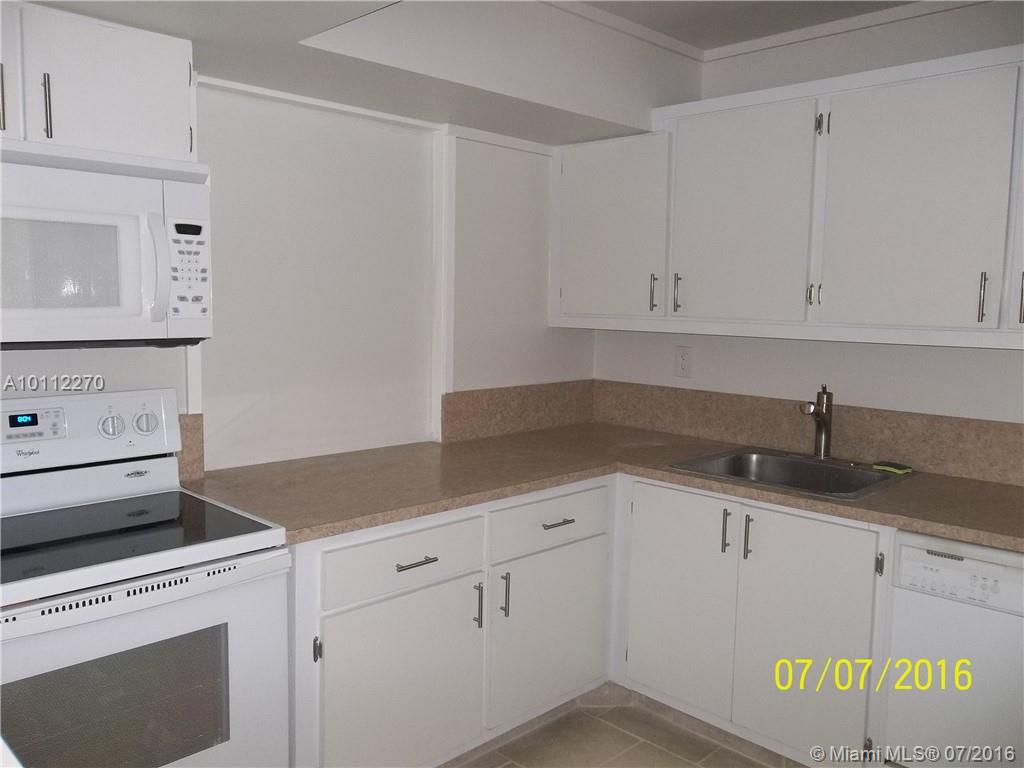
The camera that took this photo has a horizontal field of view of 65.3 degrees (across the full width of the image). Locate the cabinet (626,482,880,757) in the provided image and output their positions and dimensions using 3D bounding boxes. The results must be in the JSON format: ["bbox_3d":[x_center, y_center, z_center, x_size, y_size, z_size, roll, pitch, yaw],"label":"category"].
[{"bbox_3d":[0.877,0.686,2.602,0.785,0.689,0.560,7,8,44],"label":"cabinet"}]

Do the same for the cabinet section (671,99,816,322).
[{"bbox_3d":[0.905,-0.597,2.908,0.538,0.726,0.330,6,7,44],"label":"cabinet section"}]

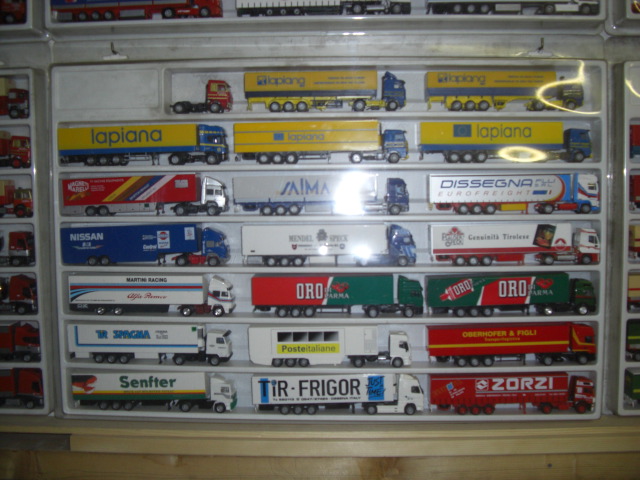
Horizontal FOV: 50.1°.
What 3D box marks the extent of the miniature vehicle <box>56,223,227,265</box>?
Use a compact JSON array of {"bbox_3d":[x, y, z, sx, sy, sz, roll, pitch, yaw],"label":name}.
[{"bbox_3d":[-0.196,0.006,0.775,0.183,0.045,0.031,0,3,1],"label":"miniature vehicle"}]

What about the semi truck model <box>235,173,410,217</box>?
[{"bbox_3d":[0.001,-0.050,0.768,0.194,0.044,0.031,0,3,1],"label":"semi truck model"}]

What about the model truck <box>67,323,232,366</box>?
[{"bbox_3d":[-0.192,0.118,0.780,0.181,0.045,0.031,0,3,1],"label":"model truck"}]

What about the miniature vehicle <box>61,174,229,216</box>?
[{"bbox_3d":[-0.195,-0.050,0.772,0.180,0.045,0.031,0,3,1],"label":"miniature vehicle"}]

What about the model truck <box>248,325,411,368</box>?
[{"bbox_3d":[0.012,0.118,0.774,0.181,0.045,0.031,0,3,2],"label":"model truck"}]

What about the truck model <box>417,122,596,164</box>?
[{"bbox_3d":[0.203,-0.106,0.755,0.183,0.044,0.031,0,3,2],"label":"truck model"}]

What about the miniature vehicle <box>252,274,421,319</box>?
[{"bbox_3d":[0.020,0.064,0.774,0.190,0.045,0.031,0,3,1],"label":"miniature vehicle"}]

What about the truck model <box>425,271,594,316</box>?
[{"bbox_3d":[0.213,0.061,0.771,0.183,0.045,0.031,0,3,1],"label":"truck model"}]

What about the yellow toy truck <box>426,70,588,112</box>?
[{"bbox_3d":[0.201,-0.161,0.752,0.165,0.042,0.031,0,3,2],"label":"yellow toy truck"}]

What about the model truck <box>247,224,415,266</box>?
[{"bbox_3d":[0.011,0.005,0.767,0.192,0.046,0.031,0,3,2],"label":"model truck"}]

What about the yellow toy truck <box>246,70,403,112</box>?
[{"bbox_3d":[0.006,-0.162,0.758,0.176,0.043,0.031,0,3,2],"label":"yellow toy truck"}]

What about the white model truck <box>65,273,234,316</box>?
[{"bbox_3d":[-0.189,0.062,0.777,0.181,0.046,0.031,0,3,2],"label":"white model truck"}]

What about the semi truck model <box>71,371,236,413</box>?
[{"bbox_3d":[-0.187,0.171,0.783,0.182,0.045,0.031,0,3,1],"label":"semi truck model"}]

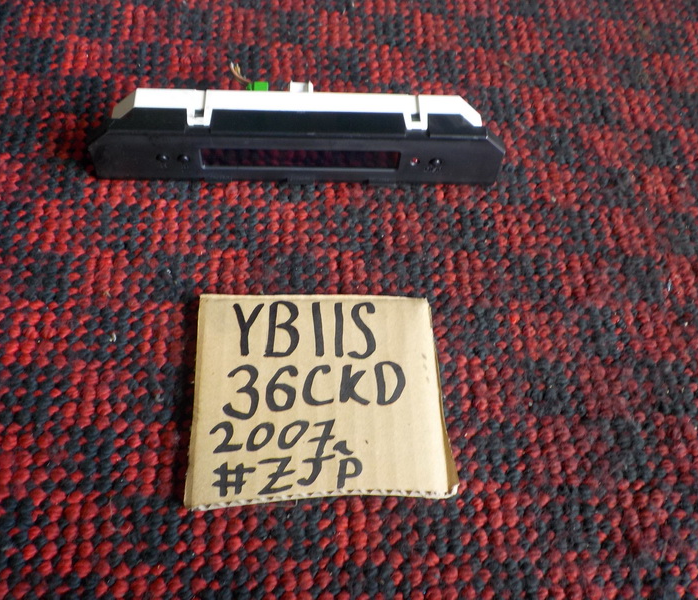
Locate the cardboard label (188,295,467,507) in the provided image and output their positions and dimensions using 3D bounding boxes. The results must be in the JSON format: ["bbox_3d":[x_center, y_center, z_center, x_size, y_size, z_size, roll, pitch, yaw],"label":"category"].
[{"bbox_3d":[-0.011,0.042,0.307,0.113,0.006,0.098,0,63,-4],"label":"cardboard label"}]

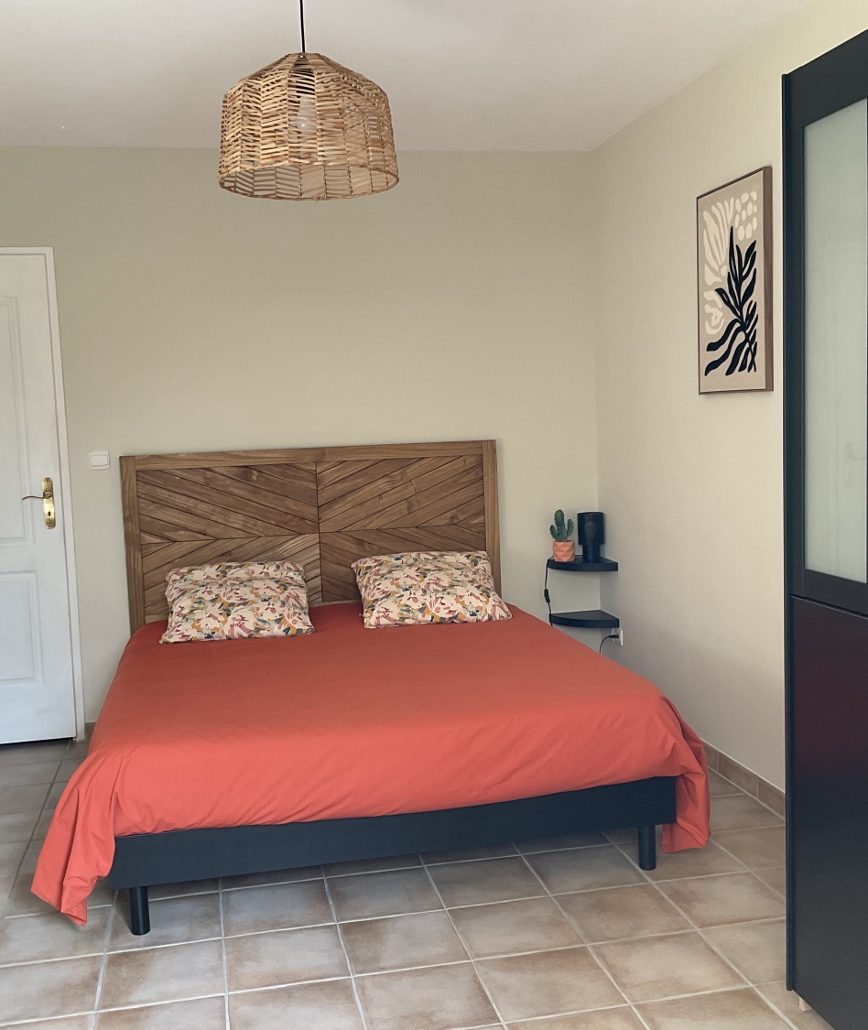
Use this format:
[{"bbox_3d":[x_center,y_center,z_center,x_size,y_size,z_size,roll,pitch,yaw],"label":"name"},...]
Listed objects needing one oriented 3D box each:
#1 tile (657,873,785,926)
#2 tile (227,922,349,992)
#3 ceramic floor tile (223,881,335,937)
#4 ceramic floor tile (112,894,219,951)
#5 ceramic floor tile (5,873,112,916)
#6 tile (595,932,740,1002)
[{"bbox_3d":[0.810,1.070,3.193,0.298,0.010,0.298,-3,6,-12],"label":"tile"},{"bbox_3d":[-0.377,1.131,2.933,0.297,0.010,0.297,-3,5,-12],"label":"tile"},{"bbox_3d":[-0.442,1.114,3.248,0.296,0.012,0.296,-3,6,-12],"label":"ceramic floor tile"},{"bbox_3d":[-0.739,1.129,3.185,0.298,0.010,0.298,-3,6,-12],"label":"ceramic floor tile"},{"bbox_3d":[-1.098,1.120,3.421,0.298,0.010,0.298,-3,6,-12],"label":"ceramic floor tile"},{"bbox_3d":[0.571,1.107,2.820,0.297,0.010,0.297,-3,5,-12],"label":"tile"}]

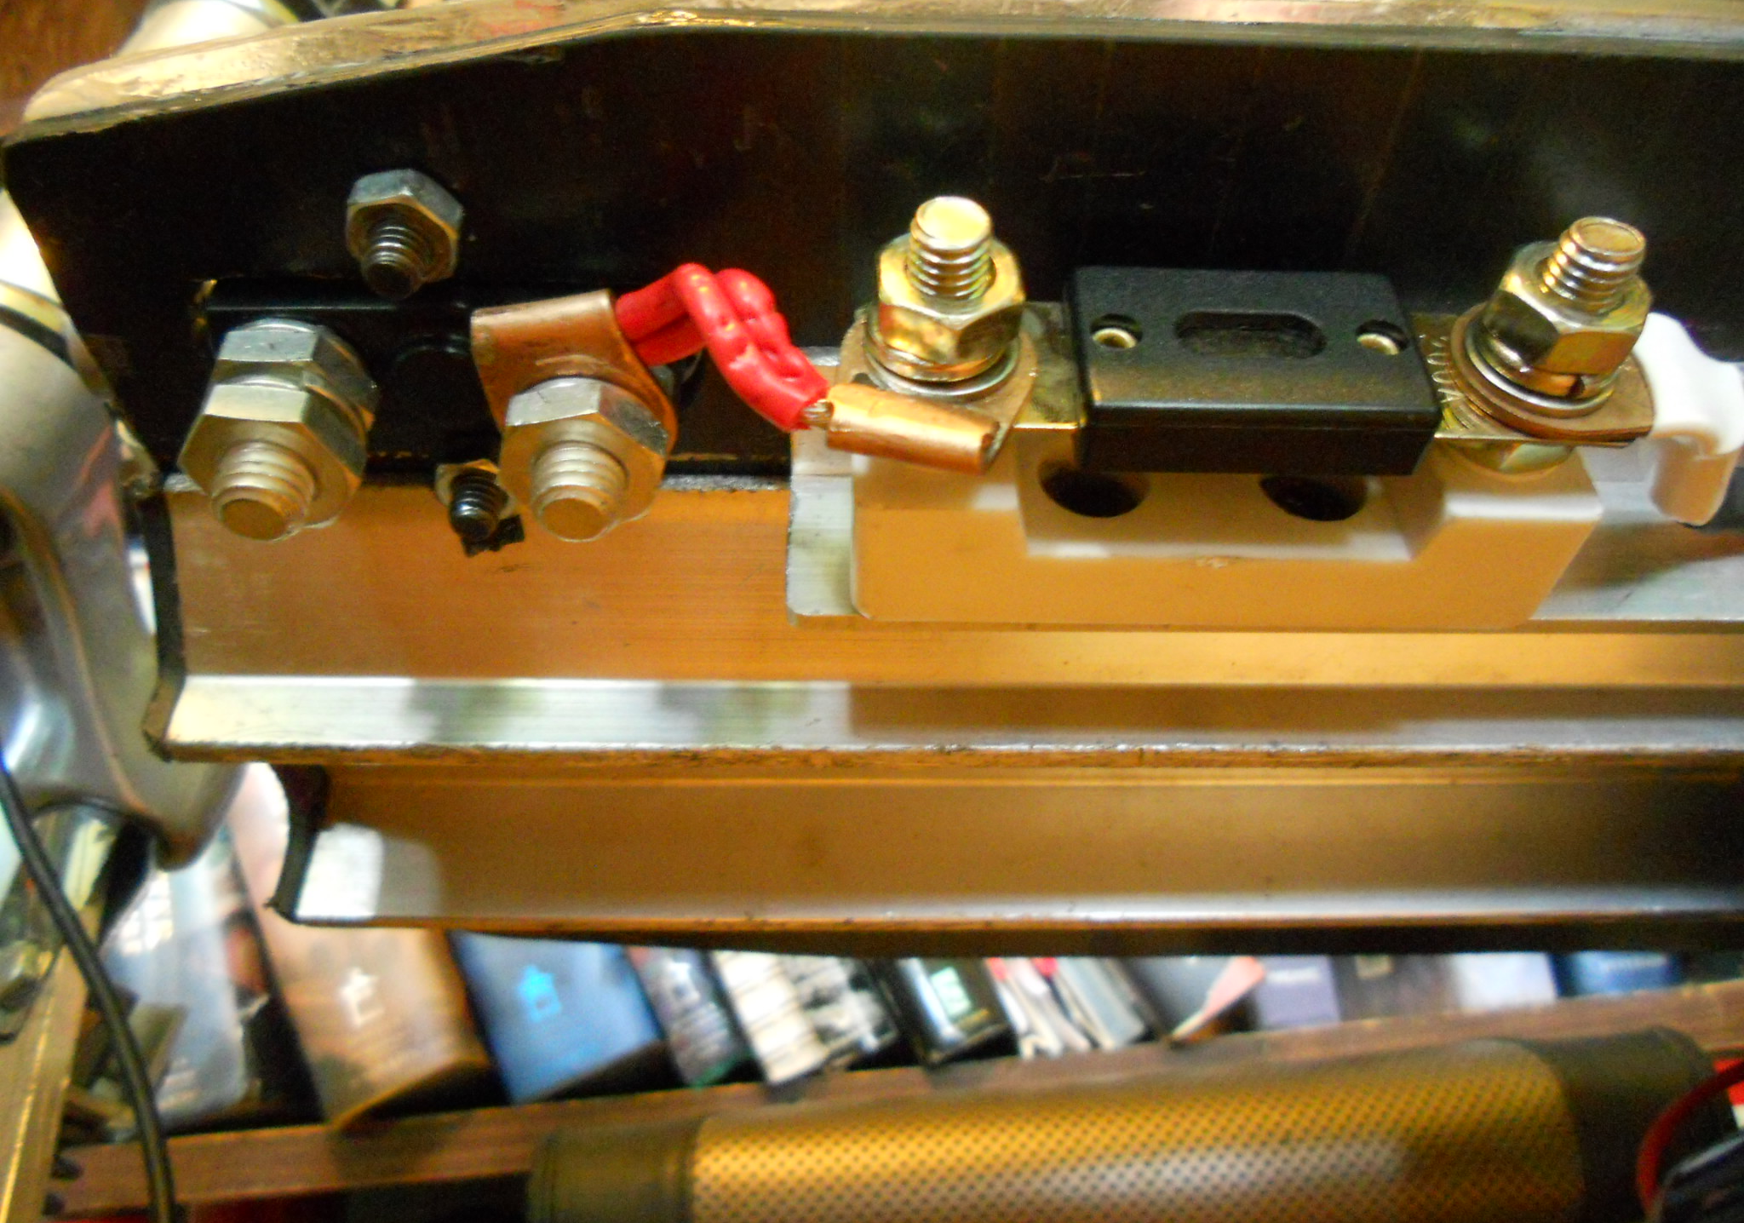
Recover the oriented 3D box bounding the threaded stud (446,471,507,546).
[{"bbox_3d":[-0.049,-0.014,0.168,0.006,0.009,0.006,1,-35,-1],"label":"threaded stud"}]

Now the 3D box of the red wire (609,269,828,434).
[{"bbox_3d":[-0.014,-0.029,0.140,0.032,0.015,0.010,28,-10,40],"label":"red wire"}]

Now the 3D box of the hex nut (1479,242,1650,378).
[{"bbox_3d":[0.069,-0.030,0.134,0.015,0.013,0.006,3,-39,1],"label":"hex nut"}]

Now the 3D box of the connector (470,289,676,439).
[{"bbox_3d":[-0.033,-0.027,0.153,0.020,0.007,0.026,-5,-36,8],"label":"connector"}]

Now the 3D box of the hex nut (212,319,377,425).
[{"bbox_3d":[-0.067,-0.025,0.157,0.019,0.008,0.017,3,-35,-3],"label":"hex nut"}]

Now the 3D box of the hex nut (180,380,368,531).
[{"bbox_3d":[-0.066,-0.019,0.152,0.019,0.008,0.017,5,-36,-7],"label":"hex nut"}]

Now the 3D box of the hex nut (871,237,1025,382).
[{"bbox_3d":[0.008,-0.031,0.133,0.013,0.015,0.007,-2,-39,-3],"label":"hex nut"}]

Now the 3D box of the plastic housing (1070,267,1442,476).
[{"bbox_3d":[0.038,-0.025,0.140,0.034,0.022,0.009,1,-39,-1],"label":"plastic housing"}]

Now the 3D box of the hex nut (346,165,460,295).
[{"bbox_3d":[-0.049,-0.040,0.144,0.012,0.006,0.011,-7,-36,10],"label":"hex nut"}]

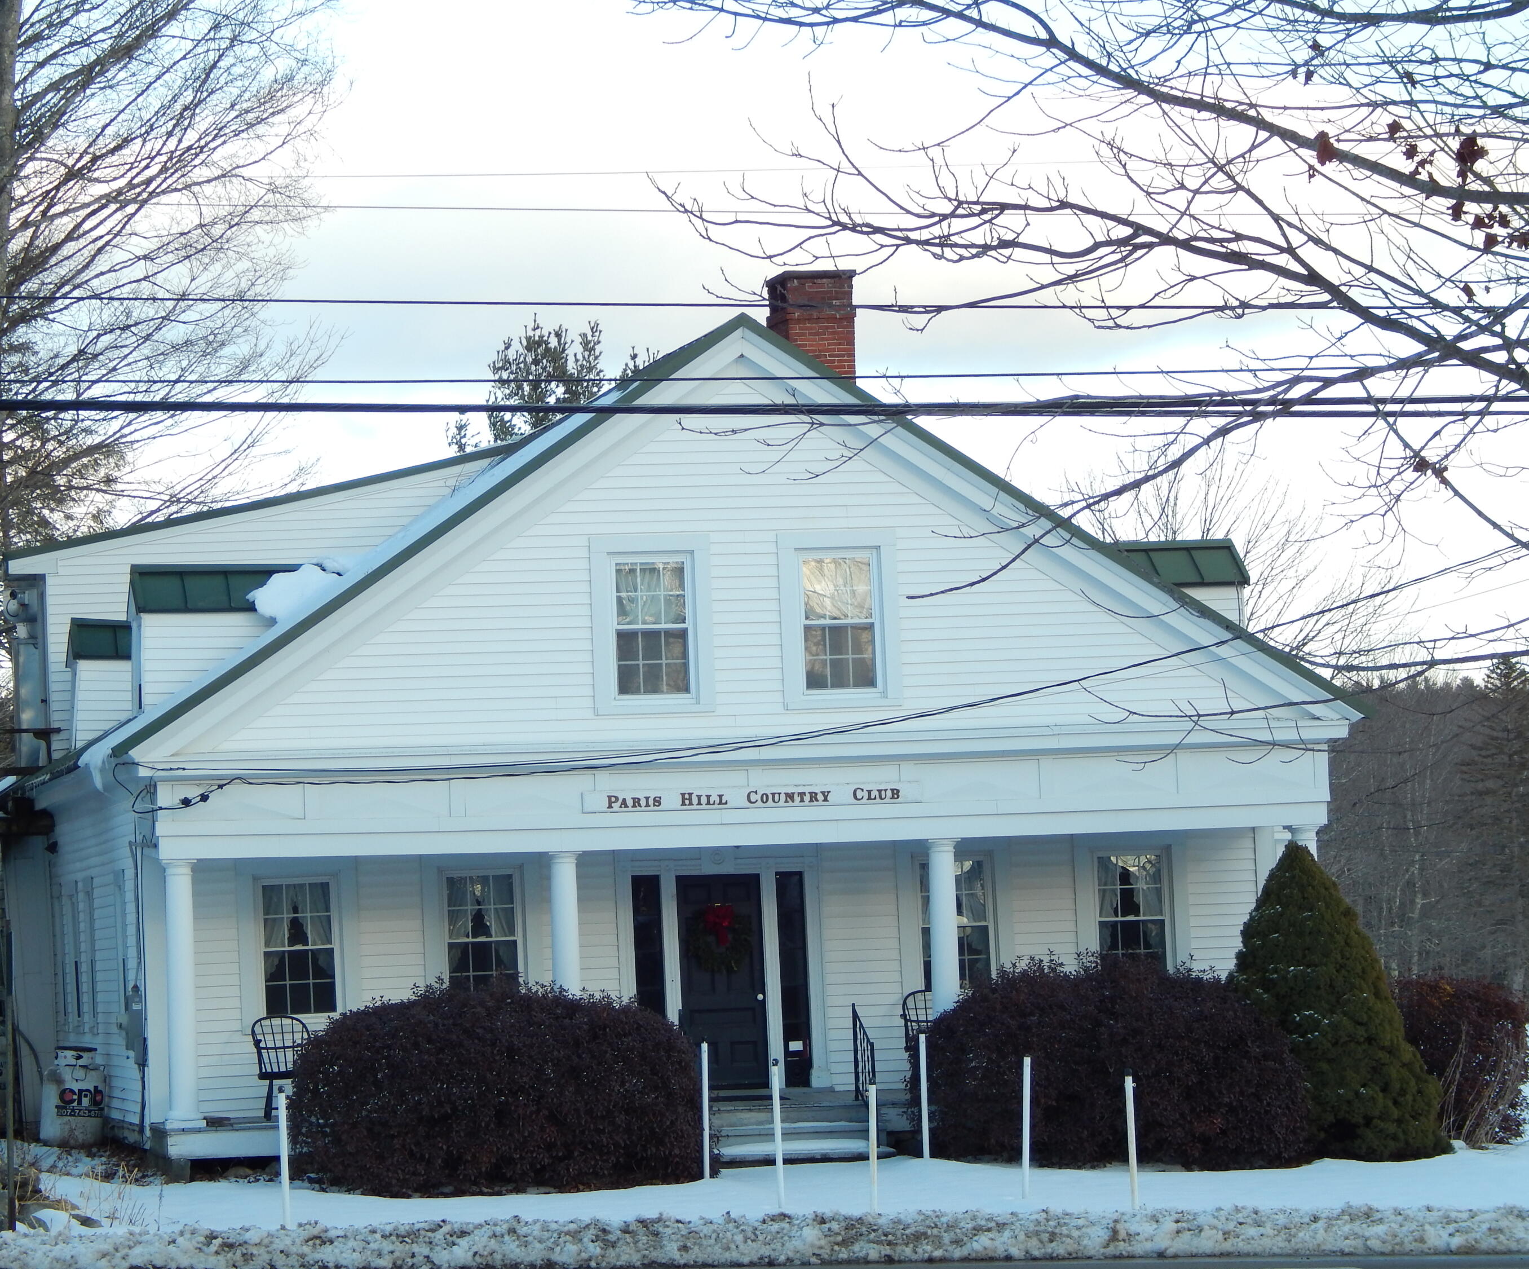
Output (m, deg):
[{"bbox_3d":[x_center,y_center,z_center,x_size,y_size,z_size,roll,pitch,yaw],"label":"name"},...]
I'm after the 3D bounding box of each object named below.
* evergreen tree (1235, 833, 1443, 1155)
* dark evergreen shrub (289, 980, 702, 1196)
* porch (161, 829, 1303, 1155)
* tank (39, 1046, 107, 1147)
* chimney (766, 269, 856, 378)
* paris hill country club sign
[{"bbox_3d":[5.223,3.328,51.000,1.950,2.830,1.950,-2,-3,0],"label":"evergreen tree"},{"bbox_3d":[-2.338,3.955,49.100,3.600,1.850,2.500,-2,-3,-12],"label":"dark evergreen shrub"},{"bbox_3d":[-0.203,3.278,52.378,11.000,2.700,2.200,-2,-3,-12],"label":"porch"},{"bbox_3d":[-6.758,4.520,55.000,0.630,1.000,0.630,-1,-4,-23],"label":"tank"},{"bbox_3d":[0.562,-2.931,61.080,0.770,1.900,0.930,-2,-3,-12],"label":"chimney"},{"bbox_3d":[-0.075,1.490,51.529,3.180,0.200,0.040,-2,-3,-12],"label":"paris hill country club sign"}]

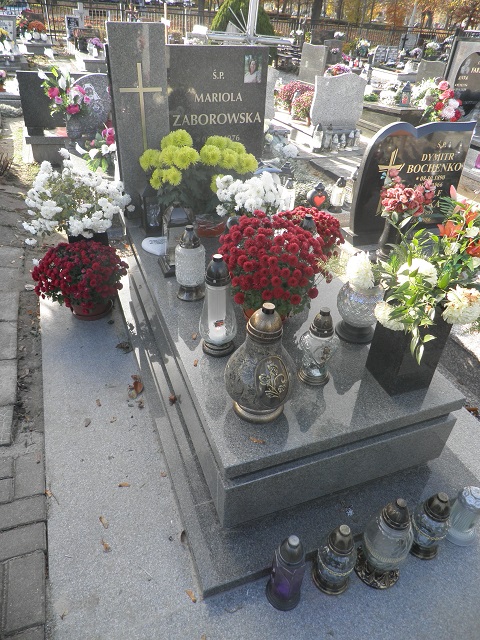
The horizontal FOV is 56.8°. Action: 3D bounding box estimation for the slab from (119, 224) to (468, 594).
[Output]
[{"bbox_3d":[0.035,0.016,1.997,0.990,0.330,1.920,-10,37,-18],"label":"slab"}]

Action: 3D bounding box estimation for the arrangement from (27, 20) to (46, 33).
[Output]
[{"bbox_3d":[-5.259,-7.578,11.495,0.500,0.380,0.500,-10,37,-18],"label":"arrangement"}]

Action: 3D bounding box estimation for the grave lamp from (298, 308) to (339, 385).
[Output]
[{"bbox_3d":[0.256,0.077,1.423,0.118,0.260,0.118,2,35,-1],"label":"grave lamp"}]

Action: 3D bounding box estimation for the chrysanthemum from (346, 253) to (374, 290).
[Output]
[{"bbox_3d":[0.423,-0.170,1.552,0.100,0.120,0.100,-10,37,-18],"label":"chrysanthemum"}]

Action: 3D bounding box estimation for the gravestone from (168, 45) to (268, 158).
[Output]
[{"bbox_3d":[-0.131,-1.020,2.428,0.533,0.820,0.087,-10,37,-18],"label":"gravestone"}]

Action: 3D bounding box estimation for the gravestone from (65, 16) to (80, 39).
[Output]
[{"bbox_3d":[-4.444,-7.783,11.873,0.359,0.582,0.107,-10,37,-18],"label":"gravestone"}]

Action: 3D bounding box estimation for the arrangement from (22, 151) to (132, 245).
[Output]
[{"bbox_3d":[-0.870,-0.565,2.396,0.570,0.600,0.520,-10,37,-18],"label":"arrangement"}]

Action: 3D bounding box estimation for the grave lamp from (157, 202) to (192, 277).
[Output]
[{"bbox_3d":[-0.273,-0.362,1.940,0.163,0.289,0.163,-10,37,-18],"label":"grave lamp"}]

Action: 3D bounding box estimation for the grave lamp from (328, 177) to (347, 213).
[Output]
[{"bbox_3d":[0.718,-0.923,3.244,0.105,0.240,0.105,-10,37,-18],"label":"grave lamp"}]

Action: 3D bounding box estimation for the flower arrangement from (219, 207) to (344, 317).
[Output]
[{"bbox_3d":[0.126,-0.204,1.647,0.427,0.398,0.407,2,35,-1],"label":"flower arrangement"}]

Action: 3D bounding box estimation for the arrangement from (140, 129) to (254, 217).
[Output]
[{"bbox_3d":[-0.191,-0.680,2.205,0.553,0.504,0.369,-10,37,-18],"label":"arrangement"}]

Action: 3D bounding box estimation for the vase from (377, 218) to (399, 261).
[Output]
[{"bbox_3d":[0.873,-0.482,2.633,0.110,0.240,0.110,-10,37,-18],"label":"vase"}]

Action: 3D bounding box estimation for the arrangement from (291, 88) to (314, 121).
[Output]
[{"bbox_3d":[0.758,-2.454,5.117,0.301,0.369,0.301,-10,37,-18],"label":"arrangement"}]

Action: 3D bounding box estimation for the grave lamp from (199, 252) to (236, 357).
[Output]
[{"bbox_3d":[-0.068,-0.050,1.454,0.133,0.351,0.133,2,35,-1],"label":"grave lamp"}]

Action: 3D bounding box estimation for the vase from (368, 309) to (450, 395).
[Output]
[{"bbox_3d":[0.518,0.062,1.369,0.143,0.310,0.144,-10,37,-18],"label":"vase"}]

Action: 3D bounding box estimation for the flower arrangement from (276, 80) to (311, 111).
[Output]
[{"bbox_3d":[0.625,-2.582,5.159,0.400,0.340,0.400,-10,37,-18],"label":"flower arrangement"}]

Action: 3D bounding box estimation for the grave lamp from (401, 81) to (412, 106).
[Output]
[{"bbox_3d":[2.155,-2.905,5.692,0.102,0.276,0.102,-10,37,-18],"label":"grave lamp"}]

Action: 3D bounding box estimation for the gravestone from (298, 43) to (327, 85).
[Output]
[{"bbox_3d":[1.372,-4.825,8.326,0.475,0.621,0.107,-10,37,-18],"label":"gravestone"}]

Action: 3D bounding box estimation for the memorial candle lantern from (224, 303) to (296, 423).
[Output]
[{"bbox_3d":[0.066,0.113,1.271,0.195,0.360,0.195,-7,36,-14],"label":"memorial candle lantern"}]

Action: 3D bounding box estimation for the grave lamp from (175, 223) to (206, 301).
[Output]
[{"bbox_3d":[-0.197,-0.231,1.753,0.124,0.295,0.124,-10,37,-18],"label":"grave lamp"}]

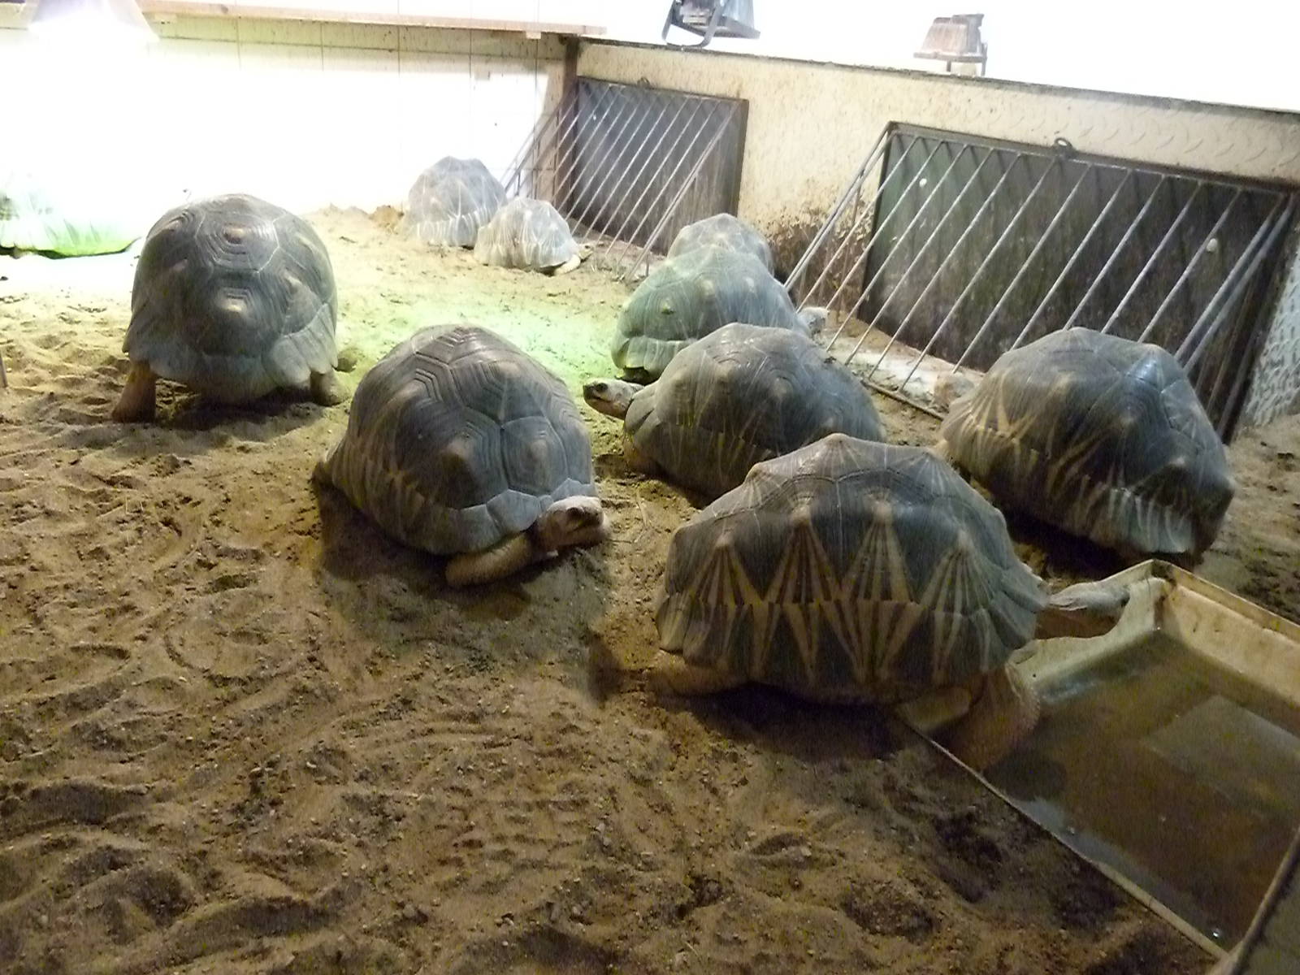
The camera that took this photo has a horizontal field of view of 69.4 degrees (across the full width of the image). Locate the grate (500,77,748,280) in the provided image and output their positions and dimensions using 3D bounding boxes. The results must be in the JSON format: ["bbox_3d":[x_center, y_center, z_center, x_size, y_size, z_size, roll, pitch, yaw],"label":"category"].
[{"bbox_3d":[-0.136,-0.843,2.461,0.323,0.388,0.763,-14,32,-33],"label":"grate"}]

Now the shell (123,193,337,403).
[{"bbox_3d":[-0.609,-0.298,1.363,0.286,0.245,0.411,-7,28,-22],"label":"shell"}]

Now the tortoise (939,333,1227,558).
[{"bbox_3d":[0.536,-0.073,1.151,0.250,0.226,0.348,-18,34,-38],"label":"tortoise"}]

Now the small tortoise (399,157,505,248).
[{"bbox_3d":[-0.489,-0.728,2.369,0.224,0.197,0.326,15,28,20],"label":"small tortoise"}]

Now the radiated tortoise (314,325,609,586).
[{"bbox_3d":[-0.204,-0.064,1.063,0.420,0.213,0.280,25,33,36],"label":"radiated tortoise"}]

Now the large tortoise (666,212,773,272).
[{"bbox_3d":[0.159,-0.497,2.023,0.235,0.193,0.365,9,26,10],"label":"large tortoise"}]

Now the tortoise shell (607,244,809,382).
[{"bbox_3d":[0.128,-0.307,1.610,0.394,0.212,0.258,-5,28,-19],"label":"tortoise shell"}]

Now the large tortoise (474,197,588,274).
[{"bbox_3d":[-0.274,-0.599,2.203,0.295,0.160,0.190,4,26,-1],"label":"large tortoise"}]

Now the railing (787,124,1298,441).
[{"bbox_3d":[0.557,-0.369,1.599,0.323,0.388,0.763,-14,32,-33],"label":"railing"}]

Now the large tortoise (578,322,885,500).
[{"bbox_3d":[0.103,-0.112,1.215,0.407,0.207,0.255,11,27,14],"label":"large tortoise"}]

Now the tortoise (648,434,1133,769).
[{"bbox_3d":[0.216,0.065,0.853,0.450,0.222,0.270,4,26,-1],"label":"tortoise"}]

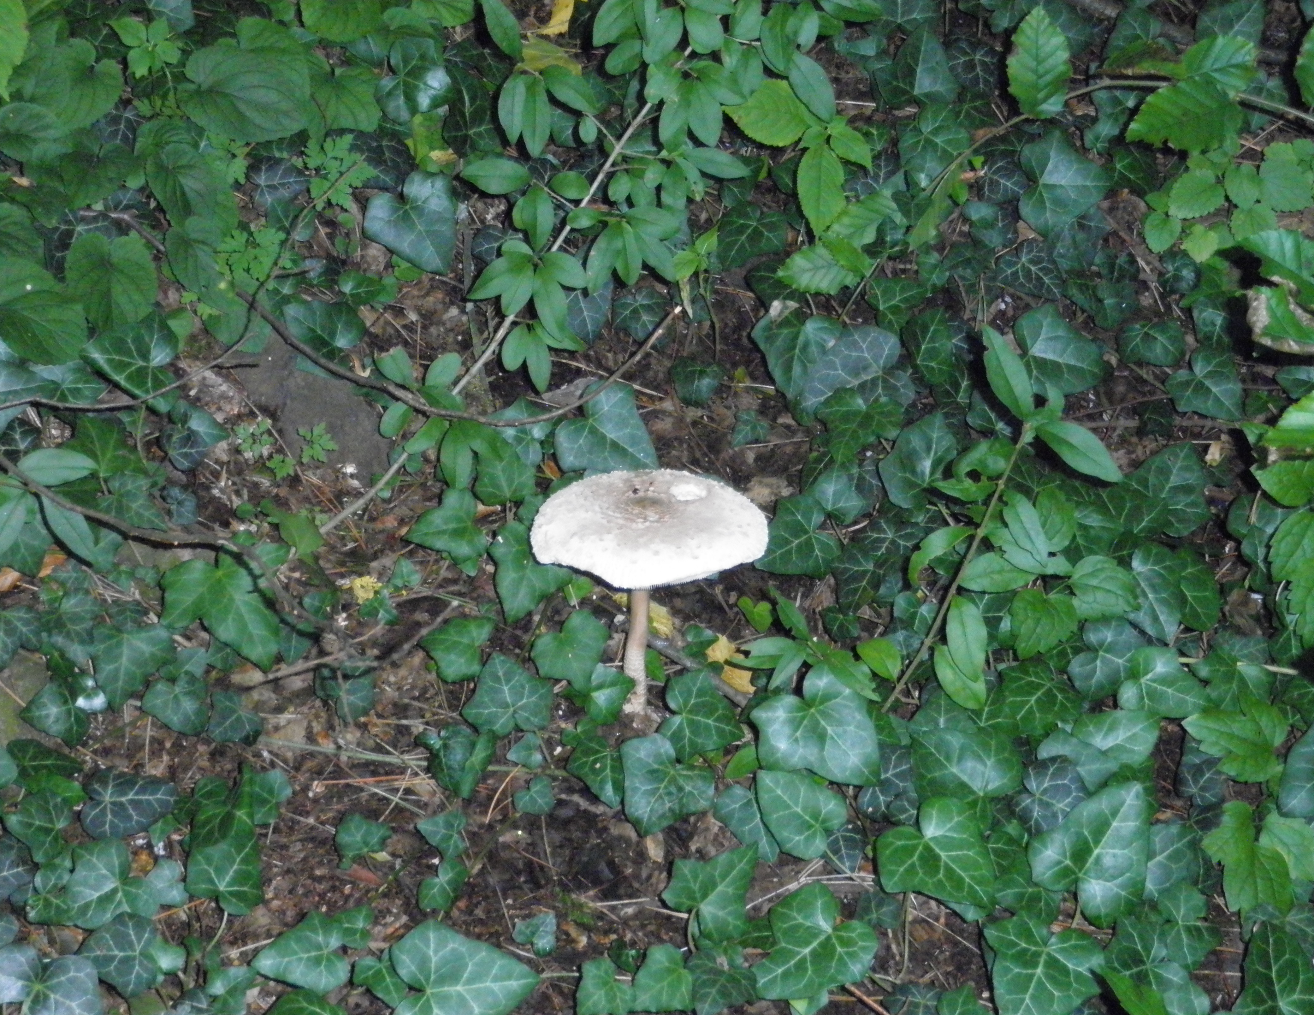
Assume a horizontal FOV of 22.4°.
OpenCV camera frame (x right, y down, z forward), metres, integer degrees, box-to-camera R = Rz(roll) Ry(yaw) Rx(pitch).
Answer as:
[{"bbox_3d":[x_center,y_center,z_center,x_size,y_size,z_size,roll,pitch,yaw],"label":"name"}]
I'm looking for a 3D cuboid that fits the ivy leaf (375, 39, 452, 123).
[{"bbox_3d":[-0.175,-0.307,2.402,0.069,0.015,0.081,27,59,17],"label":"ivy leaf"}]

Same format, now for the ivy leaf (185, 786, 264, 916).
[{"bbox_3d":[-0.245,0.192,1.903,0.068,0.020,0.076,23,58,12],"label":"ivy leaf"}]

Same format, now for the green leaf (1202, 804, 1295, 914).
[{"bbox_3d":[0.303,0.180,1.710,0.044,0.018,0.066,1,55,1],"label":"green leaf"}]

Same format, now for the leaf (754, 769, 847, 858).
[{"bbox_3d":[0.081,0.171,1.854,0.048,0.011,0.060,-38,67,-20],"label":"leaf"}]

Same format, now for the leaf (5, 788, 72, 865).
[{"bbox_3d":[-0.327,0.167,1.751,0.037,0.010,0.044,8,58,5],"label":"leaf"}]

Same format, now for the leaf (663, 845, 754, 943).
[{"bbox_3d":[0.035,0.206,1.799,0.059,0.015,0.067,33,59,23],"label":"leaf"}]

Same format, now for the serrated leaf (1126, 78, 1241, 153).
[{"bbox_3d":[0.342,-0.252,2.167,0.085,0.016,0.069,-19,51,-17],"label":"serrated leaf"}]

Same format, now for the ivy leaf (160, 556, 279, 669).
[{"bbox_3d":[-0.246,0.061,1.863,0.061,0.014,0.092,-21,55,-16],"label":"ivy leaf"}]

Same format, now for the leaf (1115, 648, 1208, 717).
[{"bbox_3d":[0.310,0.108,2.008,0.057,0.015,0.058,23,53,19],"label":"leaf"}]

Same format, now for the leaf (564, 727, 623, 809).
[{"bbox_3d":[-0.035,0.150,1.870,0.033,0.015,0.051,-3,50,-3],"label":"leaf"}]

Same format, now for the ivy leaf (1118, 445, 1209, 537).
[{"bbox_3d":[0.302,-0.011,1.966,0.058,0.013,0.074,24,58,16],"label":"ivy leaf"}]

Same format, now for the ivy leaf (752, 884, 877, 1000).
[{"bbox_3d":[0.081,0.248,1.857,0.078,0.015,0.064,-36,61,-24],"label":"ivy leaf"}]

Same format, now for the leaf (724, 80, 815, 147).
[{"bbox_3d":[0.078,-0.270,2.278,0.065,0.011,0.054,14,59,9],"label":"leaf"}]

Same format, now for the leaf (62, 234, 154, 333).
[{"bbox_3d":[-0.355,-0.146,2.171,0.059,0.015,0.079,-4,58,-3],"label":"leaf"}]

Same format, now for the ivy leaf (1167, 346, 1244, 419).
[{"bbox_3d":[0.369,-0.081,2.199,0.070,0.015,0.064,-30,59,-20],"label":"ivy leaf"}]

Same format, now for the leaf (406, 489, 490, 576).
[{"bbox_3d":[-0.126,0.015,1.996,0.051,0.011,0.058,-12,61,-7],"label":"leaf"}]

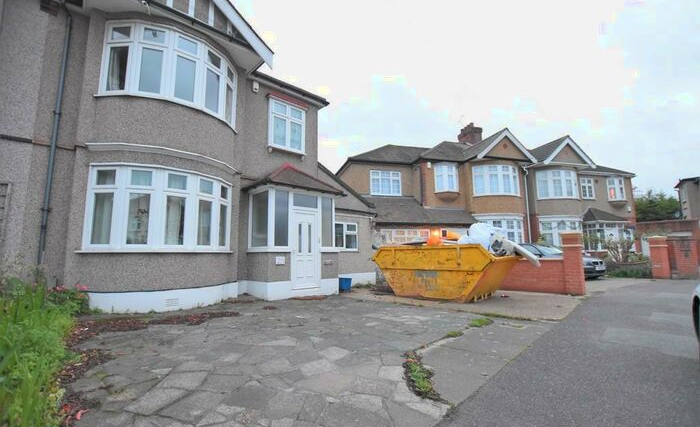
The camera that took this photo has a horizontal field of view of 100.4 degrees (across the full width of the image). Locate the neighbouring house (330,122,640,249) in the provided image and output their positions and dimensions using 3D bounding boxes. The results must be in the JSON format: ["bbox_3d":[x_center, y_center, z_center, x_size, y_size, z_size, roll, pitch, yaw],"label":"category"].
[{"bbox_3d":[8.119,-1.084,19.159,17.988,9.200,8.800,1,-8,-14],"label":"neighbouring house"}]

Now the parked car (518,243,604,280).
[{"bbox_3d":[8.358,1.998,12.660,1.760,1.410,4.500,2,-8,-17],"label":"parked car"}]

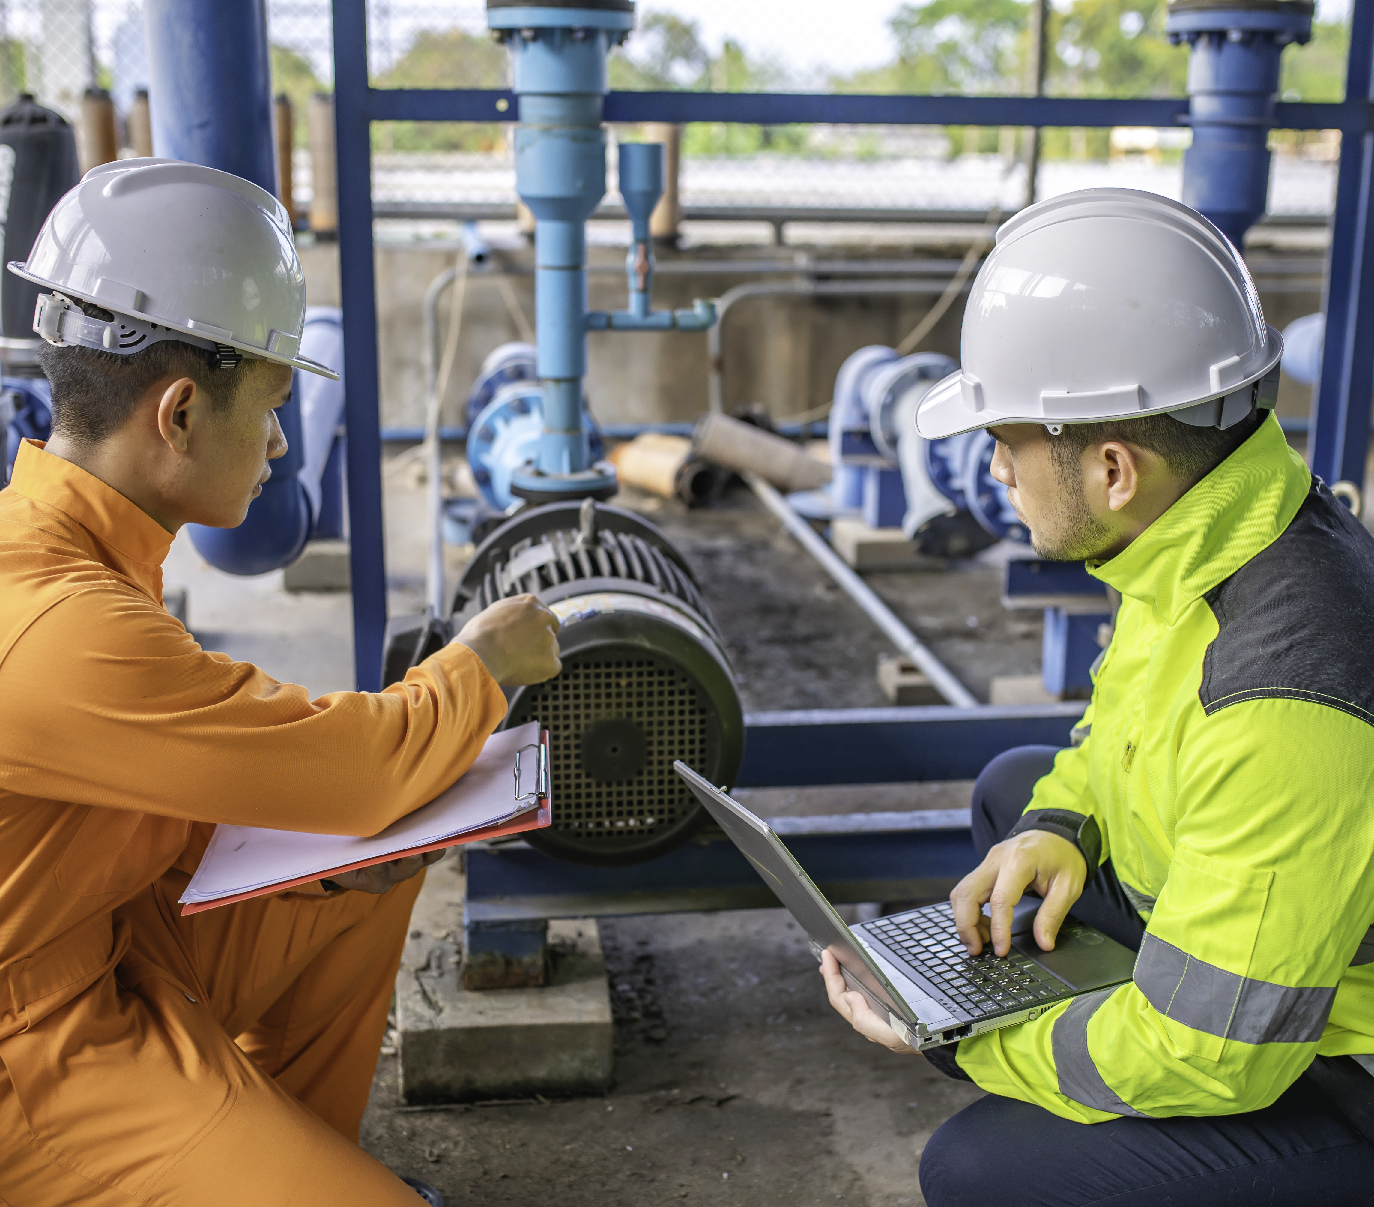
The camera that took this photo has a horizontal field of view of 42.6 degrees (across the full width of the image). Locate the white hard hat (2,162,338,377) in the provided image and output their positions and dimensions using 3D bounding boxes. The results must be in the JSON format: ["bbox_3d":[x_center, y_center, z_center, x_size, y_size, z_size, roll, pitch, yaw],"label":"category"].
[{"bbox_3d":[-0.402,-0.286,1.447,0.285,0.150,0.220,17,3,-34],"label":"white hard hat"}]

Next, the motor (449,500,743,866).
[{"bbox_3d":[-0.120,0.088,2.251,0.350,0.370,0.560,-1,14,-8],"label":"motor"}]

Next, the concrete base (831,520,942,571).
[{"bbox_3d":[0.586,-0.178,5.082,0.260,0.078,0.300,-1,14,-8],"label":"concrete base"}]

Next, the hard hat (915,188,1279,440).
[{"bbox_3d":[0.307,-0.233,1.360,0.285,0.160,0.220,-9,0,34],"label":"hard hat"}]

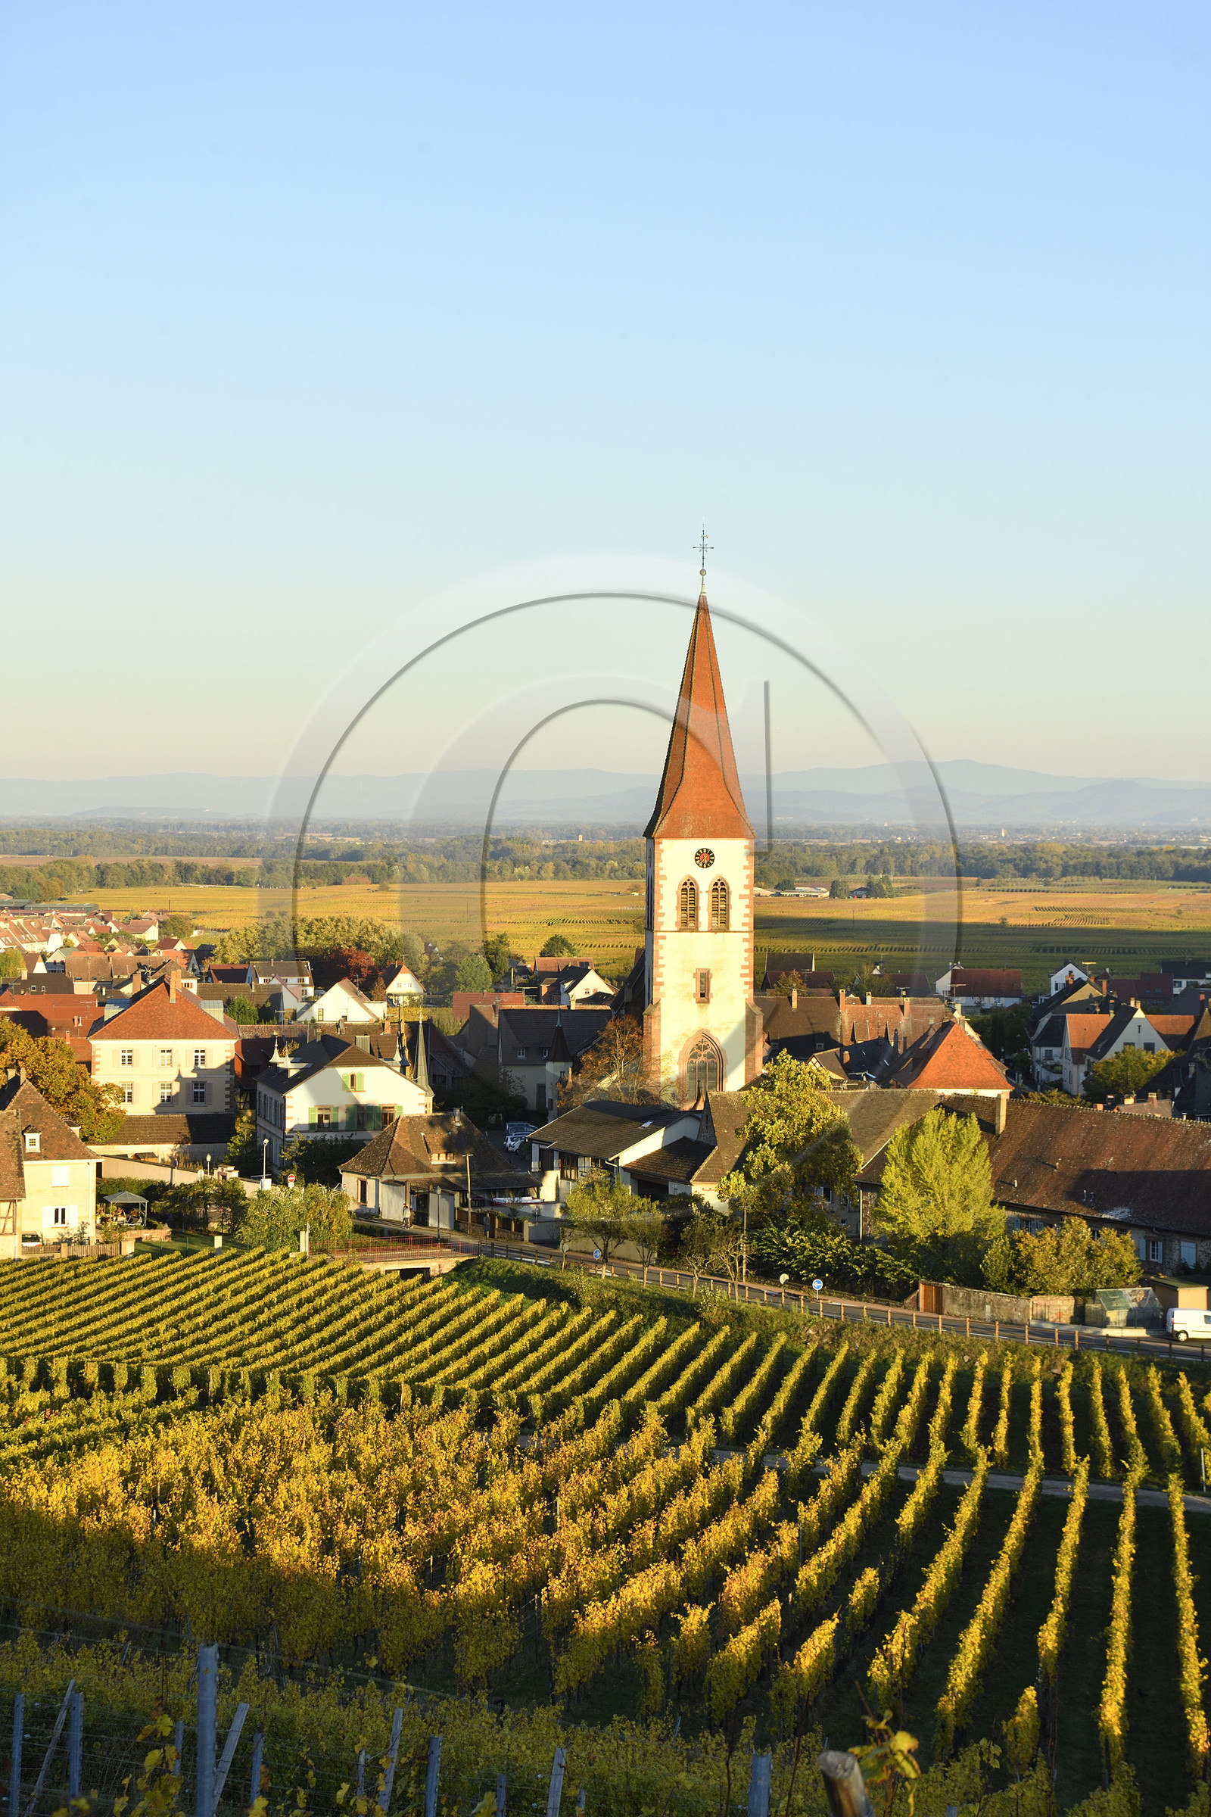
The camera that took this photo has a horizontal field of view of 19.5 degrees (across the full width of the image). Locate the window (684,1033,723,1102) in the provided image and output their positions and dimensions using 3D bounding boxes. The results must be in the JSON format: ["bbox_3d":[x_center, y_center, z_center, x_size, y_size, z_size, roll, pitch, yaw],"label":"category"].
[{"bbox_3d":[9.153,15.050,330.000,3.850,6.800,0.500,0,2,-3],"label":"window"}]

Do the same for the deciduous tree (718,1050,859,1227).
[{"bbox_3d":[13.171,17.248,254.000,10.210,14.190,9.500,0,2,0],"label":"deciduous tree"}]

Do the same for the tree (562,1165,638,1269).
[{"bbox_3d":[-0.374,23.514,266.000,5.670,8.230,5.670,0,2,0],"label":"tree"}]

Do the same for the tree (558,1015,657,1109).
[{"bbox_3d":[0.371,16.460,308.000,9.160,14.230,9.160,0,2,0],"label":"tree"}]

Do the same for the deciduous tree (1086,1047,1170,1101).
[{"bbox_3d":[55.473,18.308,375.000,9.400,7.000,8.500,0,2,0],"label":"deciduous tree"}]

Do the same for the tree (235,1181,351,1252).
[{"bbox_3d":[-22.336,22.024,252.000,8.500,5.000,6.500,0,2,0],"label":"tree"}]

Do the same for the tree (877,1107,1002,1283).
[{"bbox_3d":[20.927,18.019,222.000,8.120,11.150,8.120,0,2,0],"label":"tree"}]

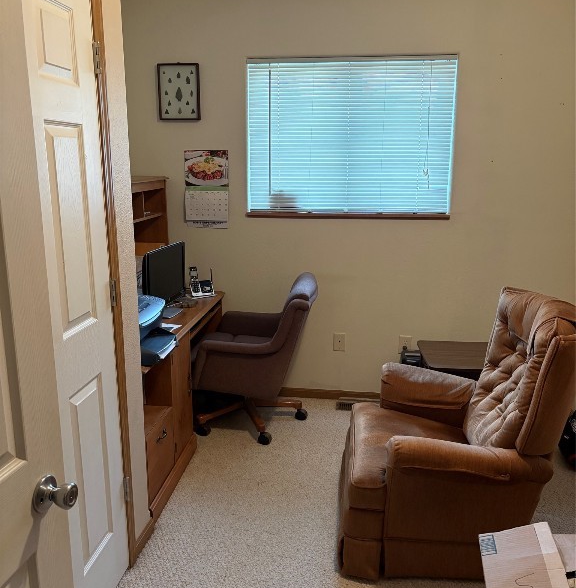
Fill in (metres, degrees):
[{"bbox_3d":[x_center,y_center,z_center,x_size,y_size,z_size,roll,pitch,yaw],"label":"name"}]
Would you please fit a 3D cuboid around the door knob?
[{"bbox_3d":[-0.418,0.369,1.054,0.062,0.066,0.066,3,14,9],"label":"door knob"}]

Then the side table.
[{"bbox_3d":[1.044,0.563,3.323,0.560,0.440,0.480,2,13,7],"label":"side table"}]

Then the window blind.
[{"bbox_3d":[0.353,-0.912,3.369,1.190,0.880,0.040,2,13,7],"label":"window blind"}]

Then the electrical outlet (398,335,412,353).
[{"bbox_3d":[0.736,0.320,3.603,0.071,0.116,0.009,2,13,7],"label":"electrical outlet"}]

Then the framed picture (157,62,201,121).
[{"bbox_3d":[-0.646,-1.194,3.414,0.256,0.322,0.020,2,13,7],"label":"framed picture"}]

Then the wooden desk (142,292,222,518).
[{"bbox_3d":[-0.785,0.472,3.094,0.610,0.700,1.340,2,13,7],"label":"wooden desk"}]

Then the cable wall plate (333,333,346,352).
[{"bbox_3d":[0.326,0.308,3.653,0.071,0.116,0.007,2,13,7],"label":"cable wall plate"}]

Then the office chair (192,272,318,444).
[{"bbox_3d":[-0.192,0.314,3.321,0.740,0.910,0.630,2,13,7],"label":"office chair"}]

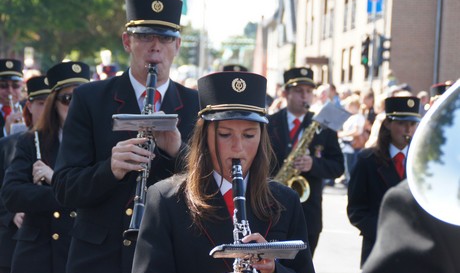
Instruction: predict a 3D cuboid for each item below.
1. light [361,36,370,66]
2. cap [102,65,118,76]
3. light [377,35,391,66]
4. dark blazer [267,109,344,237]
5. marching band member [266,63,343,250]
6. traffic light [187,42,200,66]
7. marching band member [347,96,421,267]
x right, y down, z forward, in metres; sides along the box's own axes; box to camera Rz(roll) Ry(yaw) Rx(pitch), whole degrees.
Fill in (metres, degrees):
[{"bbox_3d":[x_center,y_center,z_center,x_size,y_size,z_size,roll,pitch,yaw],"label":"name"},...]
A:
[{"bbox_3d":[3.414,-2.142,36.000,0.300,0.750,0.250,2,2,-31],"label":"light"},{"bbox_3d":[-1.548,-0.855,18.500,0.200,0.150,0.220,3,2,-6],"label":"cap"},{"bbox_3d":[3.868,-2.167,36.000,0.330,0.780,0.260,3,2,0],"label":"light"},{"bbox_3d":[0.436,0.216,8.830,0.580,0.790,0.370,3,2,-6],"label":"dark blazer"},{"bbox_3d":[0.394,0.493,8.860,0.600,1.840,0.480,3,2,-6],"label":"marching band member"},{"bbox_3d":[-1.175,-2.640,46.000,0.340,0.770,0.260,3,2,-12],"label":"traffic light"},{"bbox_3d":[0.920,0.630,7.858,0.540,1.700,0.420,2,2,-20],"label":"marching band member"}]

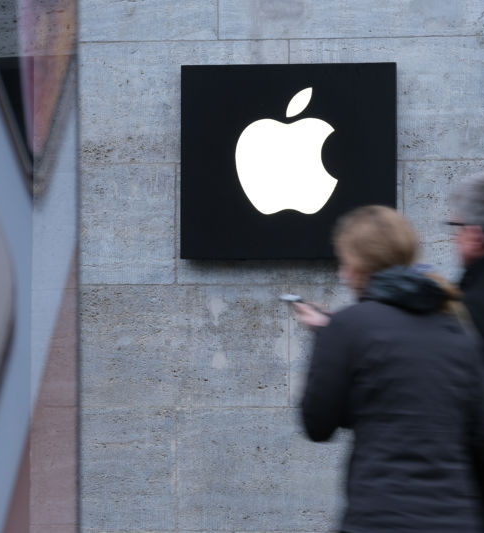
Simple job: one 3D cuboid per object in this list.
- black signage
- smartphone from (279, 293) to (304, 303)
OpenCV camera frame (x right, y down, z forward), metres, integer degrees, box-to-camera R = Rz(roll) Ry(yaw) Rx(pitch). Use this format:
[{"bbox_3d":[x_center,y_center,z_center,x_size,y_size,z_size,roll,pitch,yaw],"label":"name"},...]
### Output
[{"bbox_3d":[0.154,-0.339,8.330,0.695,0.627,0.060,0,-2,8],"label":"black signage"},{"bbox_3d":[0.157,0.096,6.700,0.143,0.008,0.070,20,18,25],"label":"smartphone"}]

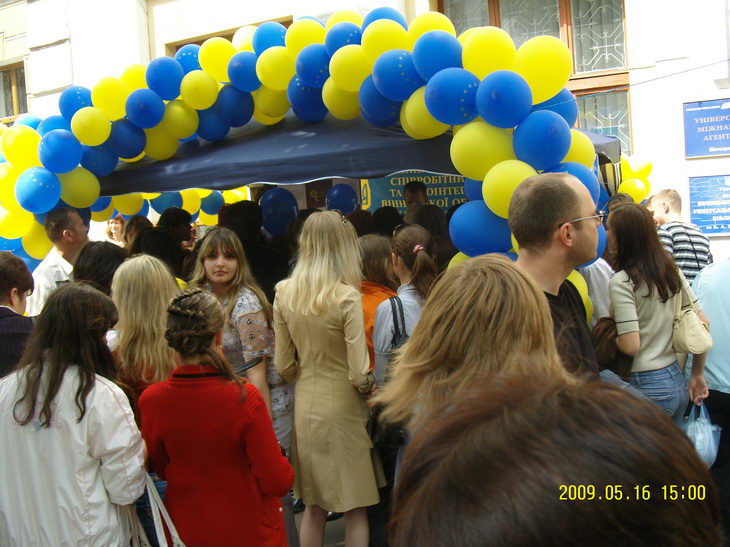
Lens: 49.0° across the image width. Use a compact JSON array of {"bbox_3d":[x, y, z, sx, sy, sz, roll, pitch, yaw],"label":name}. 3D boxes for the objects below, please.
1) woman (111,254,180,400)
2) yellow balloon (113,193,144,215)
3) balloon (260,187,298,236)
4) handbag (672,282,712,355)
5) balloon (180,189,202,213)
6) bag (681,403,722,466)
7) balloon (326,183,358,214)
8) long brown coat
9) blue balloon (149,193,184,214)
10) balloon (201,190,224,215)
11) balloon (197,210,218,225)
[{"bbox_3d":[-0.712,0.748,2.775,0.450,1.630,0.300,-3,2,7],"label":"woman"},{"bbox_3d":[-1.997,-0.615,6.750,0.260,0.280,0.260,-3,2,0],"label":"yellow balloon"},{"bbox_3d":[-0.576,-0.411,5.400,0.255,0.320,0.255,-4,2,-6],"label":"balloon"},{"bbox_3d":[1.267,0.174,3.100,0.140,0.270,0.250,-3,2,18],"label":"handbag"},{"bbox_3d":[-1.595,-0.647,7.200,0.260,0.280,0.260,-3,2,0],"label":"balloon"},{"bbox_3d":[1.365,0.657,3.250,0.175,0.280,0.110,-3,2,14],"label":"bag"},{"bbox_3d":[-0.177,-0.573,6.250,0.245,0.265,0.245,-4,2,-1],"label":"balloon"},{"bbox_3d":[-0.153,0.495,3.280,0.420,0.930,0.320,-3,2,16],"label":"long brown coat"},{"bbox_3d":[-1.668,-0.598,6.750,0.260,0.280,0.260,-3,2,0],"label":"blue balloon"},{"bbox_3d":[-1.444,-0.671,7.600,0.235,0.250,0.235,-4,2,-10],"label":"balloon"},{"bbox_3d":[-1.475,-0.582,7.700,0.245,0.260,0.245,-4,2,-11],"label":"balloon"}]

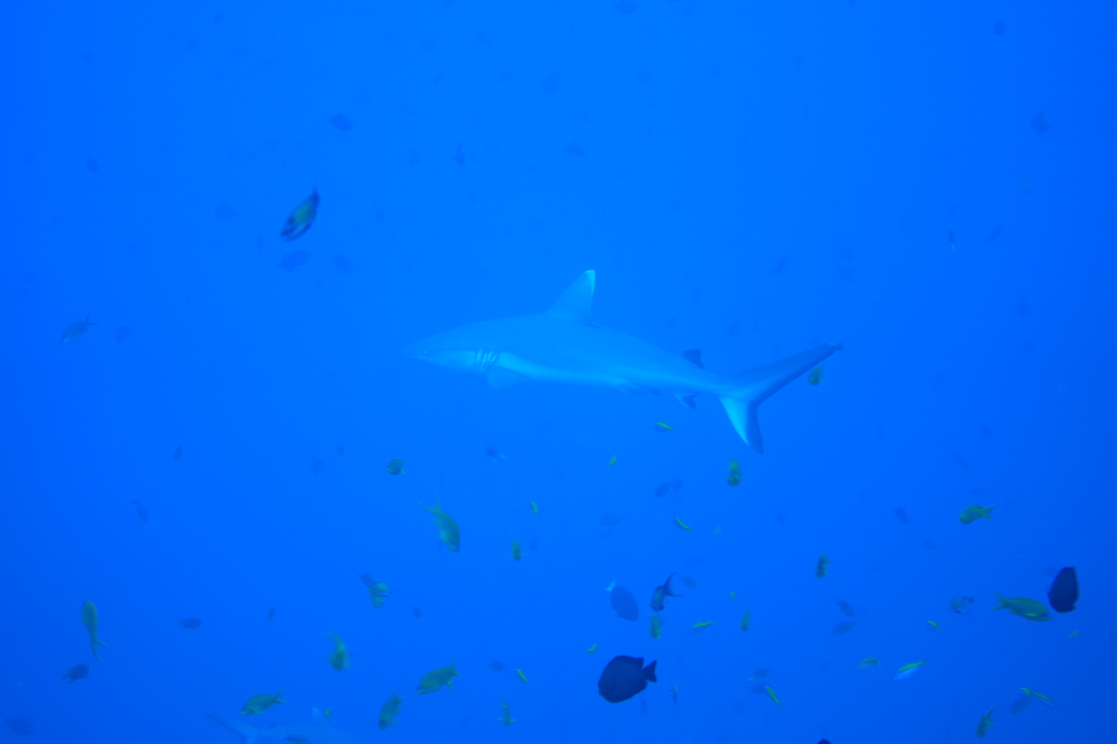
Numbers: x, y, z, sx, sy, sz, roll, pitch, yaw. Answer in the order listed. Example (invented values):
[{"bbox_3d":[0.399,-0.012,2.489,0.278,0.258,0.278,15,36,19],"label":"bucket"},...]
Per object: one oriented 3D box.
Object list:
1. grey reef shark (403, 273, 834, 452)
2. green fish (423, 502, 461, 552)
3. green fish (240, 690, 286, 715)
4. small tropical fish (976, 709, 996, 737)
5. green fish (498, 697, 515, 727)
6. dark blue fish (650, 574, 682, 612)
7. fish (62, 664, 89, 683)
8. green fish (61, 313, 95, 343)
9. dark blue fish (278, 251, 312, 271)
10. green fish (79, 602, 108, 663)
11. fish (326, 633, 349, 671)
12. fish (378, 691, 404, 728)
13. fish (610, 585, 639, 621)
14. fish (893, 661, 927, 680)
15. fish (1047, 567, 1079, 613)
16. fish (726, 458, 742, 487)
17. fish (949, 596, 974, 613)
[{"bbox_3d":[0.228,-0.040,7.600,1.580,0.600,0.520,5,-1,12],"label":"grey reef shark"},{"bbox_3d":[-0.247,0.329,4.600,0.045,0.130,0.024,-30,-15,0],"label":"green fish"},{"bbox_3d":[-0.610,0.687,4.500,0.102,0.040,0.020,-18,0,-15],"label":"green fish"},{"bbox_3d":[0.924,0.759,4.700,0.020,0.035,0.090,10,48,31],"label":"small tropical fish"},{"bbox_3d":[-0.115,0.750,4.800,0.025,0.090,0.035,-4,-42,-4],"label":"green fish"},{"bbox_3d":[0.248,0.508,5.000,0.032,0.100,0.050,-5,-43,32],"label":"dark blue fish"},{"bbox_3d":[-2.340,1.456,10.500,0.140,0.075,0.025,-24,0,0],"label":"fish"},{"bbox_3d":[-1.549,-0.138,7.000,0.135,0.058,0.024,-38,9,-11],"label":"green fish"},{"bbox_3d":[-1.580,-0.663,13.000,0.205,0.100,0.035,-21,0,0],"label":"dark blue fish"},{"bbox_3d":[-0.940,0.525,4.400,0.022,0.122,0.035,-5,-20,-29],"label":"green fish"},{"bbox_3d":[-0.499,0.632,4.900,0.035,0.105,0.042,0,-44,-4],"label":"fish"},{"bbox_3d":[-0.356,0.717,4.600,0.040,0.100,0.022,33,-21,1],"label":"fish"},{"bbox_3d":[0.206,0.724,6.800,0.080,0.145,0.028,-41,6,0],"label":"fish"},{"bbox_3d":[0.811,0.687,5.000,0.085,0.026,0.014,-22,2,-6],"label":"fish"},{"bbox_3d":[1.046,0.452,4.500,0.030,0.095,0.120,0,7,34],"label":"fish"},{"bbox_3d":[0.405,0.231,5.000,0.030,0.042,0.095,0,41,0],"label":"fish"},{"bbox_3d":[0.967,0.556,5.200,0.066,0.034,0.016,-13,4,-18],"label":"fish"}]

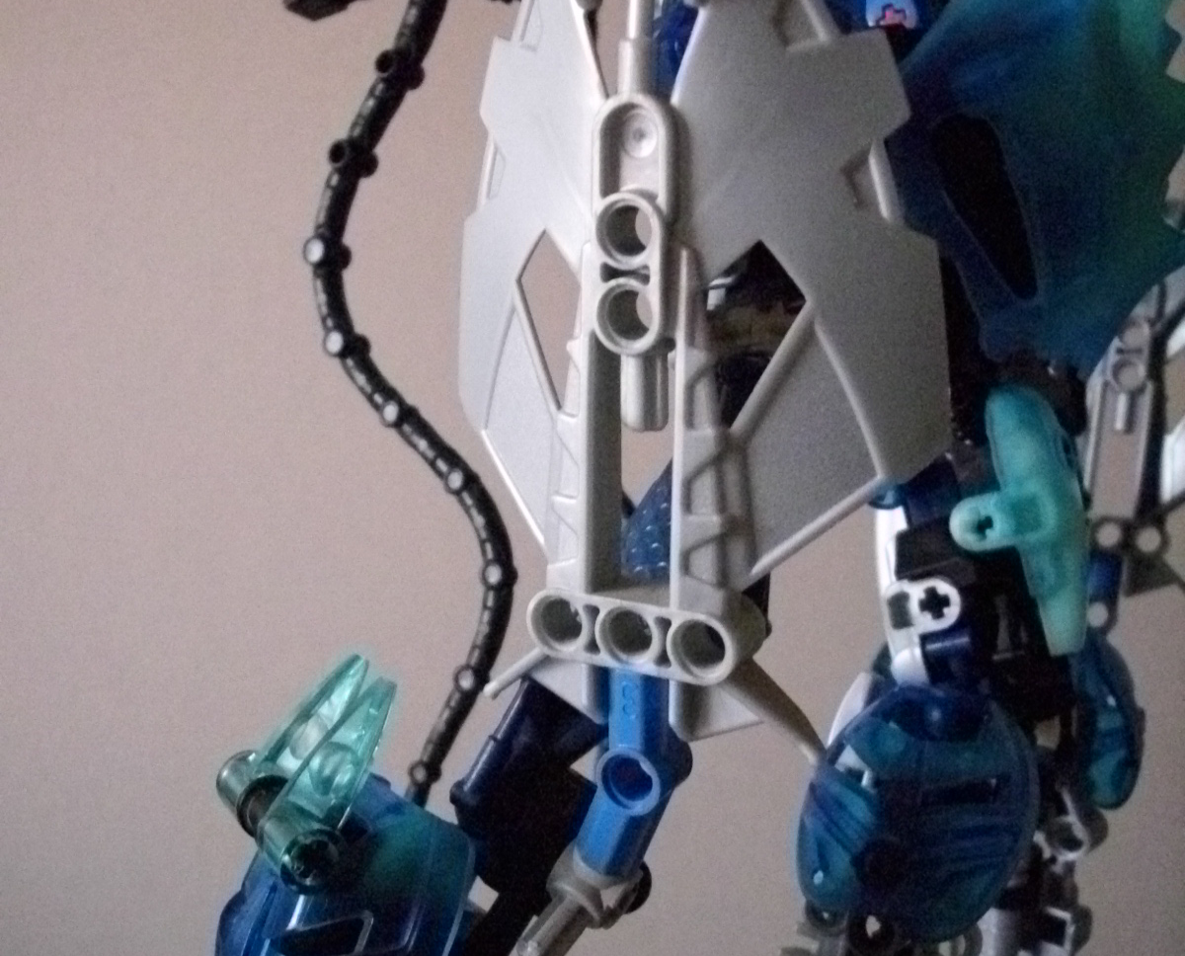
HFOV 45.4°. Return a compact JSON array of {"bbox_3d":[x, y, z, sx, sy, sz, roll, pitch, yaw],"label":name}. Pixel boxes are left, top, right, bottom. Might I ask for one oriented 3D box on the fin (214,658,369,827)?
[{"bbox_3d":[-0.034,0.031,0.167,0.007,0.024,0.008,42,-13,-32],"label":"fin"}]

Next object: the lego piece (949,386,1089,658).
[{"bbox_3d":[0.055,0.004,0.179,0.008,0.034,0.015,-8,-6,-41],"label":"lego piece"}]

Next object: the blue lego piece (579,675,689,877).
[{"bbox_3d":[0.004,0.029,0.142,0.010,0.025,0.008,21,24,25],"label":"blue lego piece"}]

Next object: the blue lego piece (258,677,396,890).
[{"bbox_3d":[-0.028,0.033,0.154,0.007,0.024,0.008,32,-7,-33],"label":"blue lego piece"}]

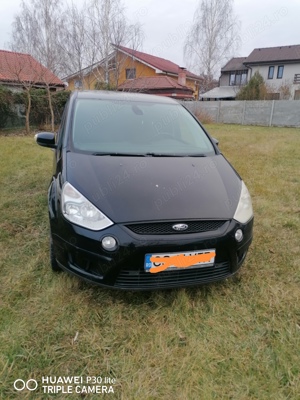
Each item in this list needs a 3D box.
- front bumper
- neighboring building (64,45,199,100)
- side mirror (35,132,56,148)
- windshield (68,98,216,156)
[{"bbox_3d":[0.156,0.342,2.433,1.820,0.520,0.560,-1,17,-14],"label":"front bumper"},{"bbox_3d":[-1.189,-16.155,43.186,13.572,7.476,15.840,9,19,24],"label":"neighboring building"},{"bbox_3d":[-1.135,-0.654,3.410,0.240,0.165,0.130,-1,17,-14],"label":"side mirror"},{"bbox_3d":[-0.103,-0.793,3.334,1.460,0.190,1.100,-1,45,-14],"label":"windshield"}]

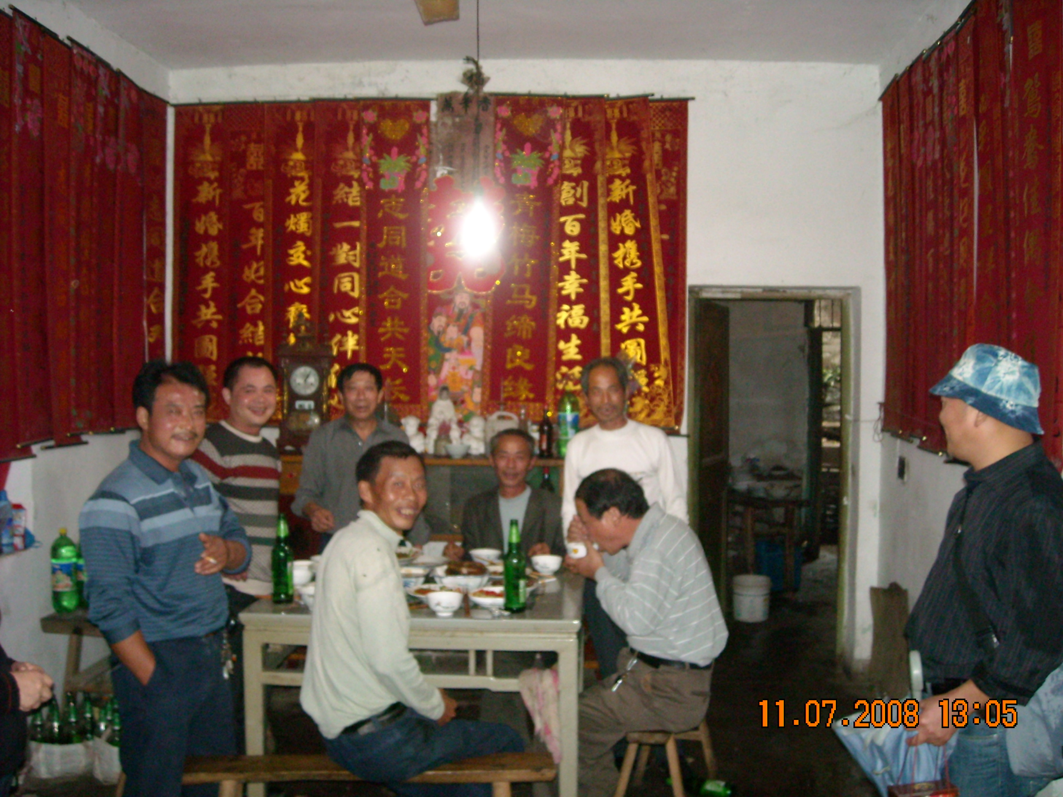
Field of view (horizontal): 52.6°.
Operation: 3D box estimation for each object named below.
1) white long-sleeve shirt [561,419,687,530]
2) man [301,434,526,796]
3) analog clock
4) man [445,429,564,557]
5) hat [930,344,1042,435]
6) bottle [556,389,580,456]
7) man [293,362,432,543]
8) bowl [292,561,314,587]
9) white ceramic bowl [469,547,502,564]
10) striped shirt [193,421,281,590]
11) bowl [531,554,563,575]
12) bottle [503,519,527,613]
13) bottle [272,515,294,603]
[{"bbox_3d":[0.387,0.404,4.450,0.530,0.640,0.270,1,3,16],"label":"white long-sleeve shirt"},{"bbox_3d":[-0.320,0.800,2.900,0.720,1.360,0.500,-1,2,-35],"label":"man"},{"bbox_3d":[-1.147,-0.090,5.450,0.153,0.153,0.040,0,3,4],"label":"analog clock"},{"bbox_3d":[-0.100,0.790,4.250,0.540,1.310,0.680,0,2,-1],"label":"man"},{"bbox_3d":[0.994,-0.026,2.340,0.272,0.140,0.250,28,19,34],"label":"hat"},{"bbox_3d":[0.185,0.121,5.300,0.104,0.333,0.104,0,3,4],"label":"bottle"},{"bbox_3d":[-0.695,0.643,4.400,0.530,1.620,0.330,0,2,-9],"label":"man"},{"bbox_3d":[-0.796,0.599,3.680,0.106,0.078,0.106,0,3,0],"label":"bowl"},{"bbox_3d":[-0.172,0.598,4.000,0.119,0.058,0.119,0,2,0],"label":"white ceramic bowl"},{"bbox_3d":[-1.005,0.371,3.650,0.470,0.600,0.290,-1,2,-30],"label":"striped shirt"},{"bbox_3d":[0.057,0.603,3.870,0.112,0.060,0.112,0,2,0],"label":"bowl"},{"bbox_3d":[-0.050,0.509,3.270,0.070,0.278,0.070,0,2,0],"label":"bottle"},{"bbox_3d":[-0.802,0.514,3.467,0.072,0.280,0.072,0,3,4],"label":"bottle"}]

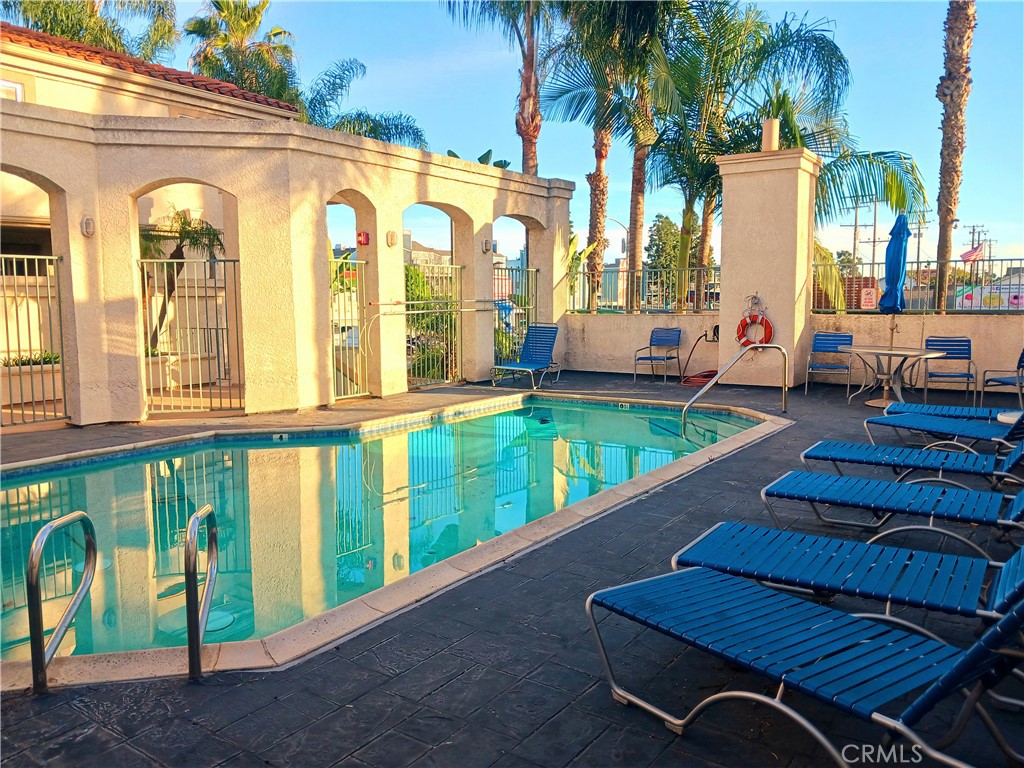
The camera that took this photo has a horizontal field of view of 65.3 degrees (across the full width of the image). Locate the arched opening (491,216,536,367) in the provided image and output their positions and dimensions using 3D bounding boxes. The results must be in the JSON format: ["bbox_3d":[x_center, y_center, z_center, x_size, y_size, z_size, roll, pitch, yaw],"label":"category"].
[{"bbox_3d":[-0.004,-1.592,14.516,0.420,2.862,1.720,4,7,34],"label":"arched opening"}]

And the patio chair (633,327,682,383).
[{"bbox_3d":[2.442,-0.469,13.246,0.580,0.850,0.650,4,7,34],"label":"patio chair"}]

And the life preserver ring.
[{"bbox_3d":[3.762,-0.824,12.366,0.570,0.570,0.110,4,7,34],"label":"life preserver ring"}]

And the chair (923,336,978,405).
[{"bbox_3d":[5.671,-0.180,10.283,0.580,0.830,0.650,3,7,28],"label":"chair"}]

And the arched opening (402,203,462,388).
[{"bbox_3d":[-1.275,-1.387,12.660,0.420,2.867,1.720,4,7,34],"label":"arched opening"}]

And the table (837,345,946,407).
[{"bbox_3d":[4.815,-0.102,10.238,1.330,0.710,1.330,4,7,34],"label":"table"}]

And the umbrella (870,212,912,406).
[{"bbox_3d":[4.847,-0.963,10.148,0.460,2.440,0.460,4,7,34],"label":"umbrella"}]

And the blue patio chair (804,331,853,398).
[{"bbox_3d":[4.539,-0.281,11.287,0.580,0.850,0.650,3,7,32],"label":"blue patio chair"}]

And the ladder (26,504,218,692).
[{"bbox_3d":[-1.465,0.771,3.157,0.560,0.580,0.660,-2,6,-12],"label":"ladder"}]

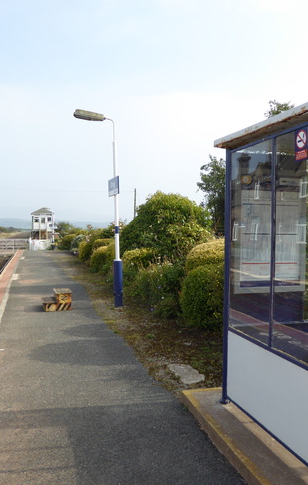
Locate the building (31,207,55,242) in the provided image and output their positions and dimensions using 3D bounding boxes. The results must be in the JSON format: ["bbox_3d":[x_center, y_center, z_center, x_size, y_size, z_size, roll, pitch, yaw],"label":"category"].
[{"bbox_3d":[-16.780,-2.182,70.267,3.300,5.900,4.600,0,2,-15],"label":"building"}]

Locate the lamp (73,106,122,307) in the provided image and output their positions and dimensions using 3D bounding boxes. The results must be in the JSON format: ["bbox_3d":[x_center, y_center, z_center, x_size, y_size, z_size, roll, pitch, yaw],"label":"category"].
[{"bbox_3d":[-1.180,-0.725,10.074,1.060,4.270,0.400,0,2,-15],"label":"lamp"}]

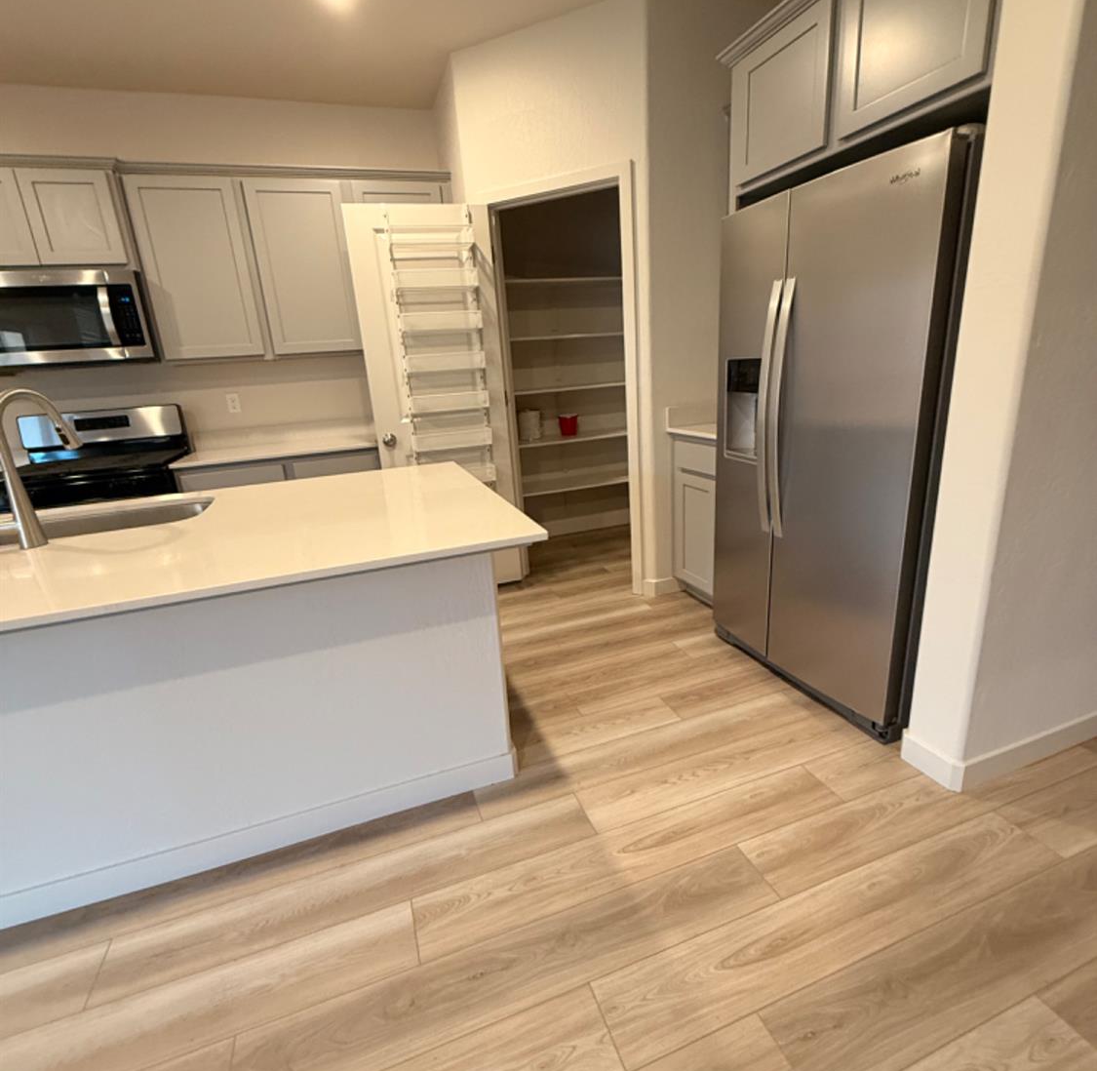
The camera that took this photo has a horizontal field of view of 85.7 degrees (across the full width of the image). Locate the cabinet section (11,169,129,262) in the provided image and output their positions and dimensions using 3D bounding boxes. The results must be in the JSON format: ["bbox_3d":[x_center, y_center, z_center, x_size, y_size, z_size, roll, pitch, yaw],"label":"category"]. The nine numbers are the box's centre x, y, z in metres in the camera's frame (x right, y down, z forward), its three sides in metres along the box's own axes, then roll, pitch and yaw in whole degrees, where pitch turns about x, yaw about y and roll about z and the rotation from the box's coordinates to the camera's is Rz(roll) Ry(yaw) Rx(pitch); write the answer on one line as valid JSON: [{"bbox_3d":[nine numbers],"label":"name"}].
[{"bbox_3d":[-2.259,-1.512,2.904,0.369,0.415,0.360,-9,17,-18],"label":"cabinet section"}]

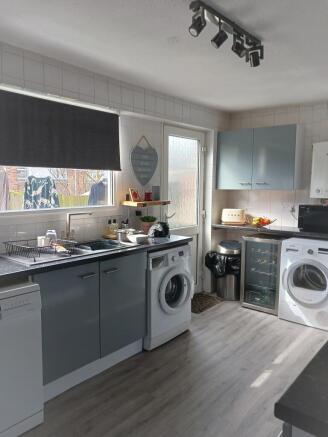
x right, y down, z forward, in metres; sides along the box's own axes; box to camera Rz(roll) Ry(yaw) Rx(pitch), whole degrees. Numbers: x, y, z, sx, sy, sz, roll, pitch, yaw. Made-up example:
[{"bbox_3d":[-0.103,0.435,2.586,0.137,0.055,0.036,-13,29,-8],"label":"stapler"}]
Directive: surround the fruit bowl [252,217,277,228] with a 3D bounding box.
[{"bbox_3d":[1.224,0.051,4.212,0.325,0.135,0.320,0,5,0],"label":"fruit bowl"}]

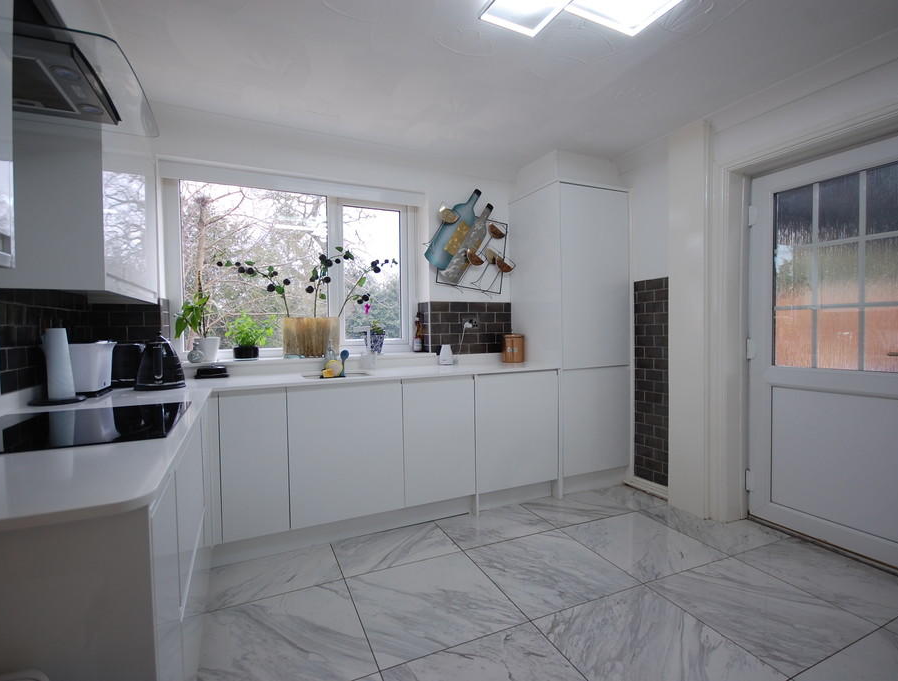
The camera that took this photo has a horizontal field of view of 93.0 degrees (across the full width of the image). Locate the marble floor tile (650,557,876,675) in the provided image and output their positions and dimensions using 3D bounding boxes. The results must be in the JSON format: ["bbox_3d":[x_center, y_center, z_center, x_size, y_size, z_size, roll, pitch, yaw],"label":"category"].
[{"bbox_3d":[1.247,1.087,1.748,0.588,0.010,0.577,-1,1,-23],"label":"marble floor tile"}]

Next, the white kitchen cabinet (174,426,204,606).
[{"bbox_3d":[-1.067,0.533,1.314,0.500,0.420,0.620,-1,2,-25],"label":"white kitchen cabinet"}]

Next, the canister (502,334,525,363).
[{"bbox_3d":[0.483,0.061,3.205,0.165,0.205,0.165,0,1,0],"label":"canister"}]

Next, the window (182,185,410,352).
[{"bbox_3d":[-0.969,-0.453,2.893,1.490,1.085,0.080,-1,1,-26],"label":"window"}]

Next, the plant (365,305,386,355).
[{"bbox_3d":[-0.515,-0.078,3.022,0.145,0.355,0.140,-1,2,-25],"label":"plant"}]

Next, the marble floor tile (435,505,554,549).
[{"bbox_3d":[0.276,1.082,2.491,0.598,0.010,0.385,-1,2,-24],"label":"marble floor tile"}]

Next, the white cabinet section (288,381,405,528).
[{"bbox_3d":[-0.641,0.581,2.516,0.597,0.722,0.540,-1,1,-24],"label":"white cabinet section"}]

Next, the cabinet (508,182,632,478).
[{"bbox_3d":[0.904,-0.043,3.275,0.620,2.065,0.600,-1,1,-26],"label":"cabinet"}]

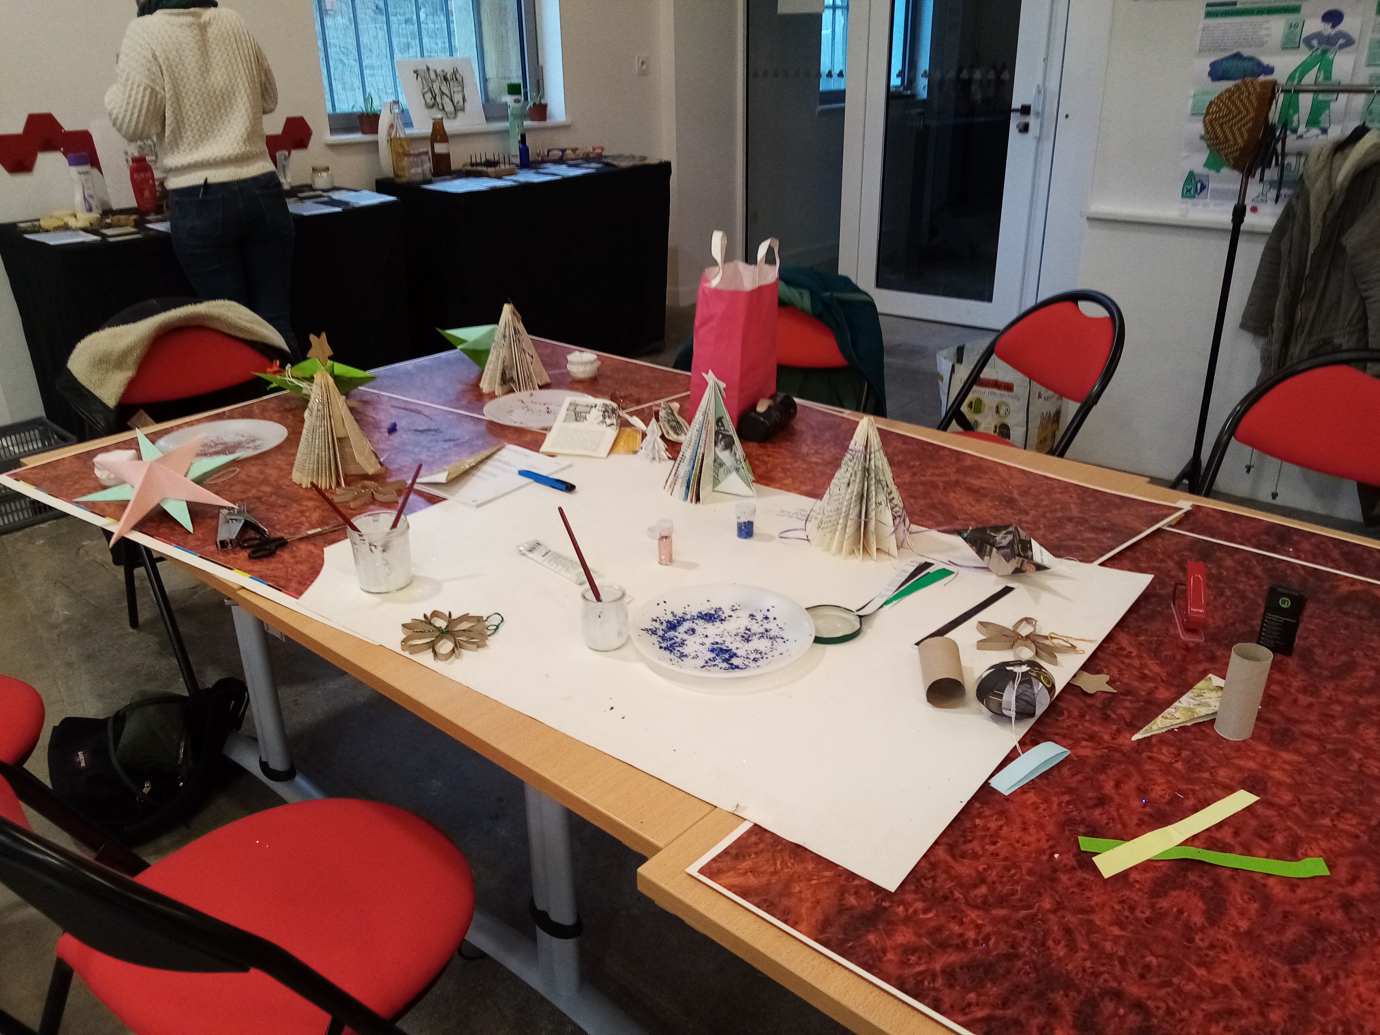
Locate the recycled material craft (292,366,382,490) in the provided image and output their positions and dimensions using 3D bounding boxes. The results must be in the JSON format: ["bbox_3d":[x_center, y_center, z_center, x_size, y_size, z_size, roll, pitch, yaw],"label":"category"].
[{"bbox_3d":[-0.628,-0.163,1.823,0.155,0.190,0.150,-10,26,-18],"label":"recycled material craft"}]

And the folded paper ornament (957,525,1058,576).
[{"bbox_3d":[0.440,0.047,1.435,0.145,0.065,0.100,3,24,9],"label":"folded paper ornament"}]

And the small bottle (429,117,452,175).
[{"bbox_3d":[-1.064,-1.565,4.371,0.082,0.226,0.082,17,29,35],"label":"small bottle"}]

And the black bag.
[{"bbox_3d":[-1.122,0.478,2.155,0.350,0.210,0.280,-11,25,-23],"label":"black bag"}]

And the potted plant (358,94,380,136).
[{"bbox_3d":[-1.395,-1.748,4.500,0.090,0.165,0.090,19,30,38],"label":"potted plant"}]

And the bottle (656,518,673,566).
[{"bbox_3d":[-0.037,0.037,1.544,0.024,0.066,0.024,-1,23,0],"label":"bottle"}]

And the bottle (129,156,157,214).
[{"bbox_3d":[-2.112,-1.279,3.988,0.080,0.197,0.050,-18,29,-32],"label":"bottle"}]

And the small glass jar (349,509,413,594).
[{"bbox_3d":[-0.447,0.049,1.498,0.079,0.095,0.079,-1,23,0],"label":"small glass jar"}]

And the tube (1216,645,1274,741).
[{"bbox_3d":[0.575,0.183,1.078,0.041,0.098,0.041,17,29,35],"label":"tube"}]

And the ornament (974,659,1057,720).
[{"bbox_3d":[0.353,0.187,1.127,0.085,0.058,0.085,17,29,35],"label":"ornament"}]

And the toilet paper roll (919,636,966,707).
[{"bbox_3d":[0.290,0.177,1.195,0.043,0.043,0.093,2,24,7],"label":"toilet paper roll"}]

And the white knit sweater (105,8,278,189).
[{"bbox_3d":[-1.708,-1.431,3.550,0.480,0.560,0.290,-21,30,-39],"label":"white knit sweater"}]

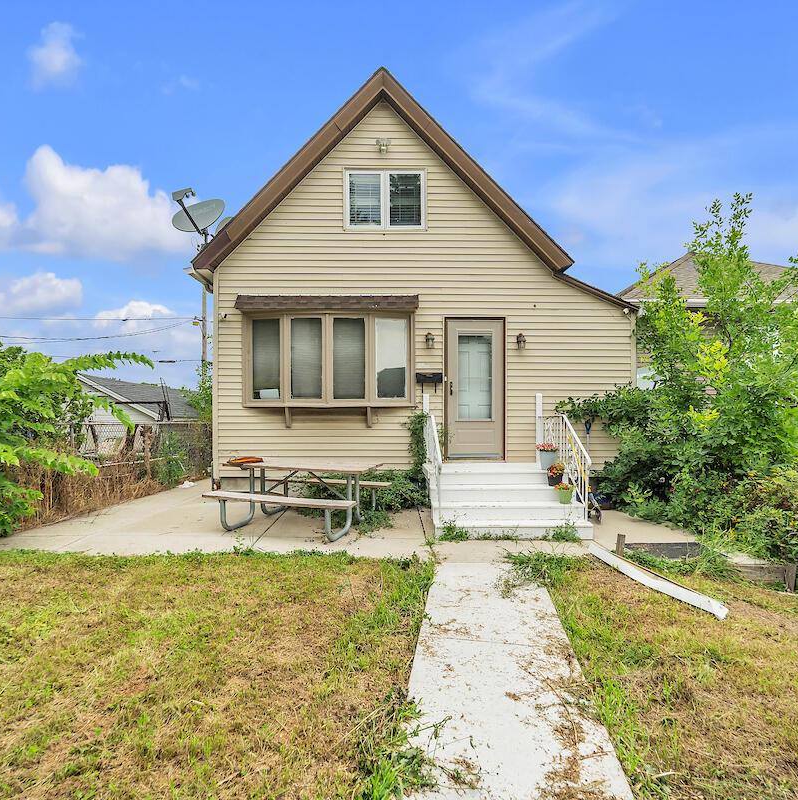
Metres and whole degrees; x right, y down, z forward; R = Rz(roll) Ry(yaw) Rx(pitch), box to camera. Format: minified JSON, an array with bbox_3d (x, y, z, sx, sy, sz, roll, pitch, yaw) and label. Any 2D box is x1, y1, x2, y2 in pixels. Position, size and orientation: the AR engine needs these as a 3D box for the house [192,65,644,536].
[{"bbox_3d":[0.180,-1.701,10.570,6.600,6.250,9.000,0,1,-2],"label":"house"}]

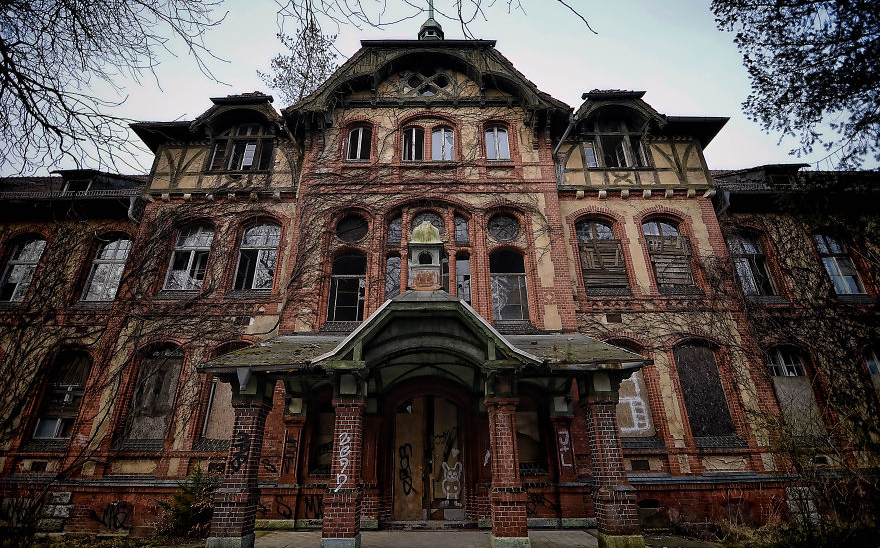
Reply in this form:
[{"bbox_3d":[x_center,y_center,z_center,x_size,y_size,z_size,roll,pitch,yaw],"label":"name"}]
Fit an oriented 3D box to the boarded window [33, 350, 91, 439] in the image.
[{"bbox_3d":[-11.951,3.783,12.446,1.145,2.762,0.250,0,-23,0],"label":"boarded window"}]

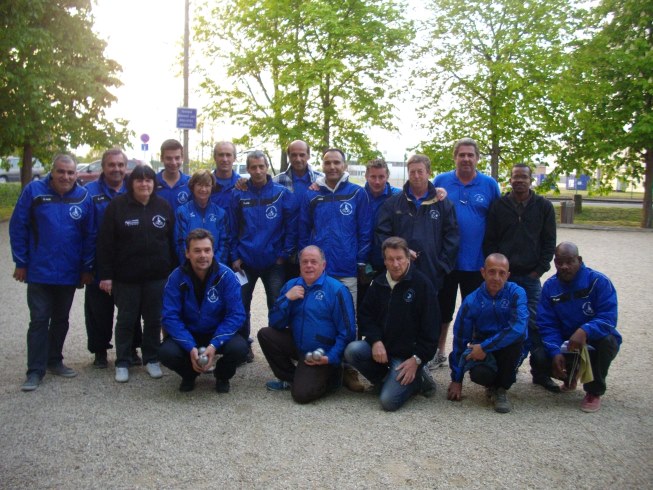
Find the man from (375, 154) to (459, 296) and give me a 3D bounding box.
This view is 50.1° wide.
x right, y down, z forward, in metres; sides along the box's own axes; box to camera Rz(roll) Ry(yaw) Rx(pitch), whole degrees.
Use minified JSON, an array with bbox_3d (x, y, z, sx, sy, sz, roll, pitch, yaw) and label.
[{"bbox_3d":[0.713,0.175,5.470,0.640,1.730,0.420,2,6,11],"label":"man"}]

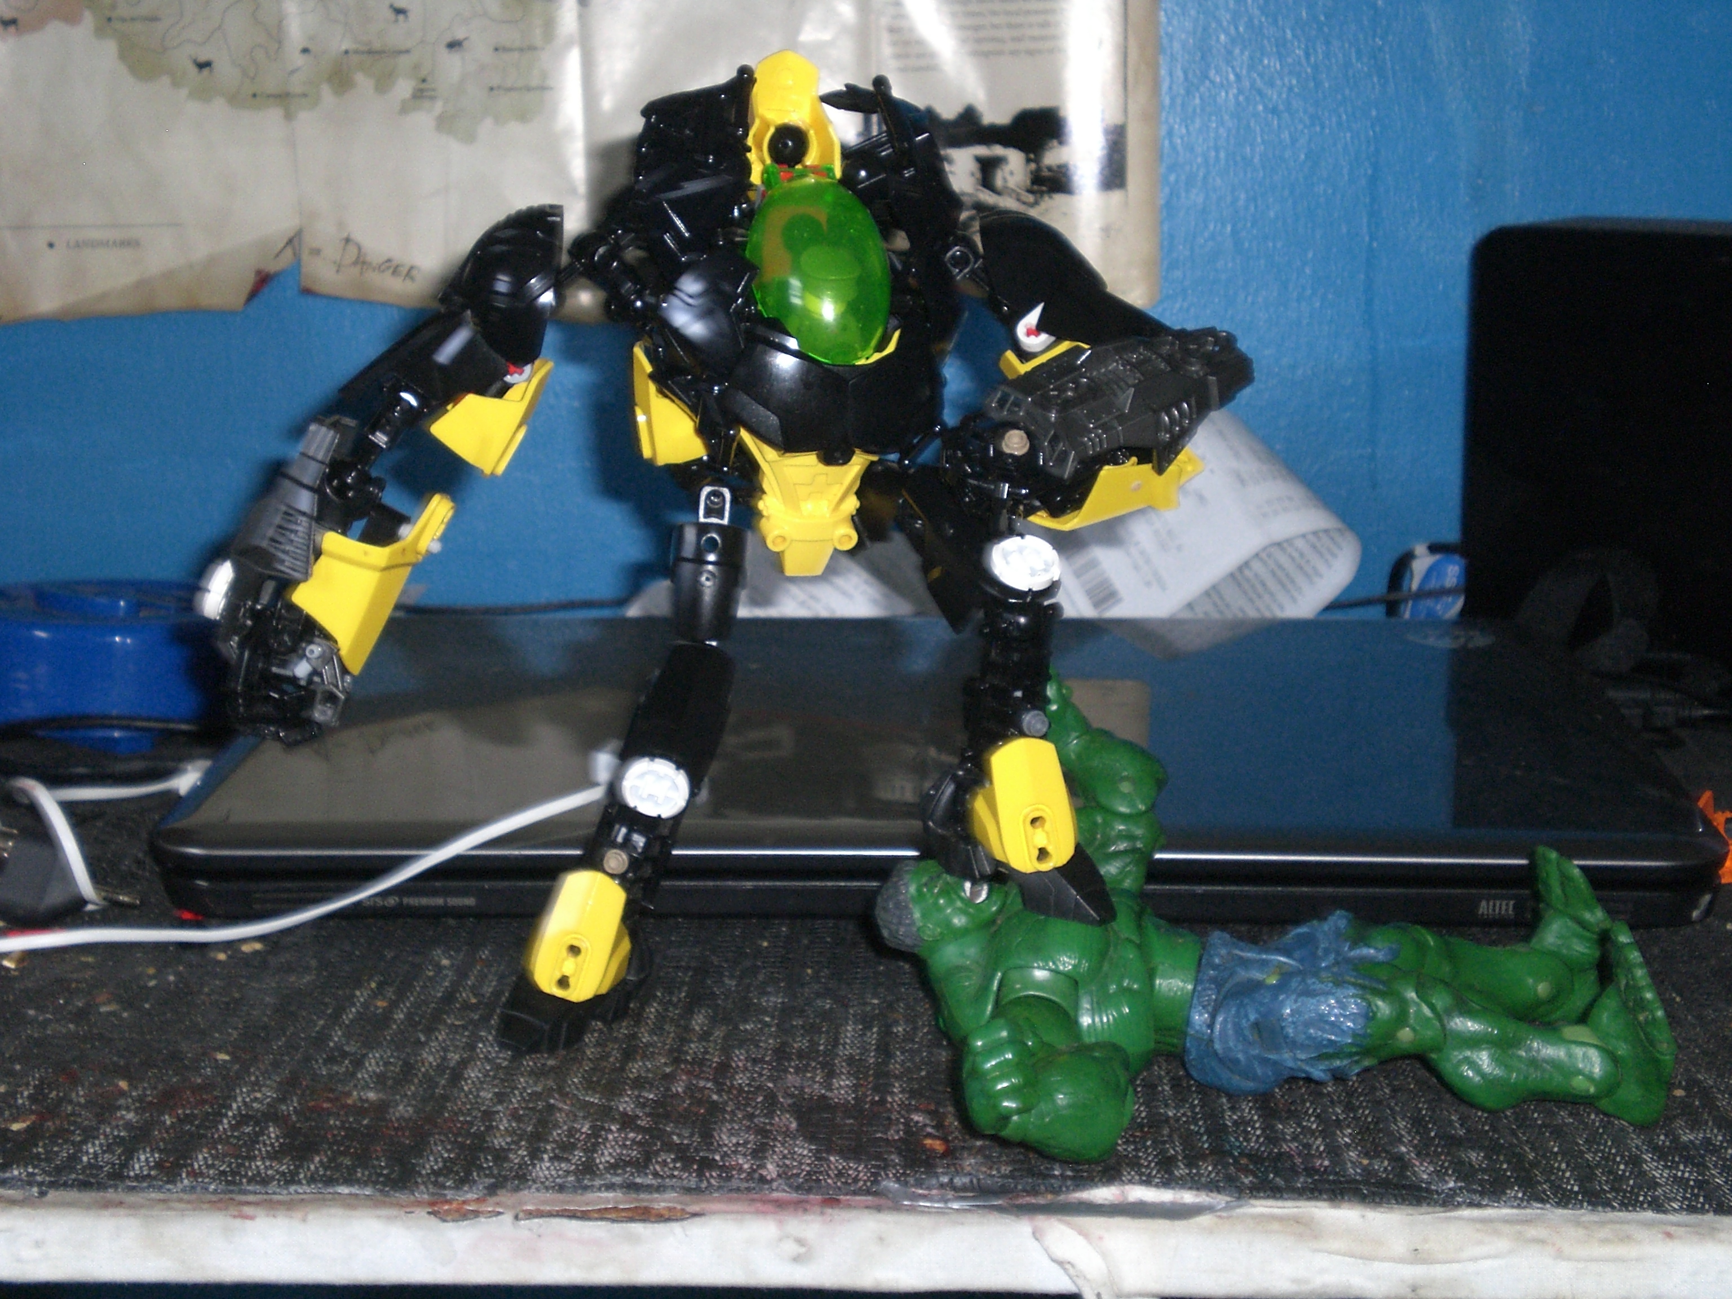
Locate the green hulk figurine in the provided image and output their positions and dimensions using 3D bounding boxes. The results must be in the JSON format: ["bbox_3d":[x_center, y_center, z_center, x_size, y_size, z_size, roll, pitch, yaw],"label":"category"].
[{"bbox_3d":[0.083,0.051,0.655,0.158,0.067,0.118,0,22,0],"label":"green hulk figurine"}]

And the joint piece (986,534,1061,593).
[{"bbox_3d":[0.036,-0.018,0.714,0.016,0.006,0.016,-2,50,-8],"label":"joint piece"}]

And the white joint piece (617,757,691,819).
[{"bbox_3d":[-0.048,0.030,0.718,0.016,0.016,0.006,1,28,6],"label":"white joint piece"}]

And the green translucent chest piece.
[{"bbox_3d":[-0.011,-0.088,0.727,0.031,0.046,0.022,-13,-1,-8],"label":"green translucent chest piece"}]

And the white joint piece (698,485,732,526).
[{"bbox_3d":[-0.035,-0.034,0.734,0.007,0.010,0.008,3,0,-2],"label":"white joint piece"}]

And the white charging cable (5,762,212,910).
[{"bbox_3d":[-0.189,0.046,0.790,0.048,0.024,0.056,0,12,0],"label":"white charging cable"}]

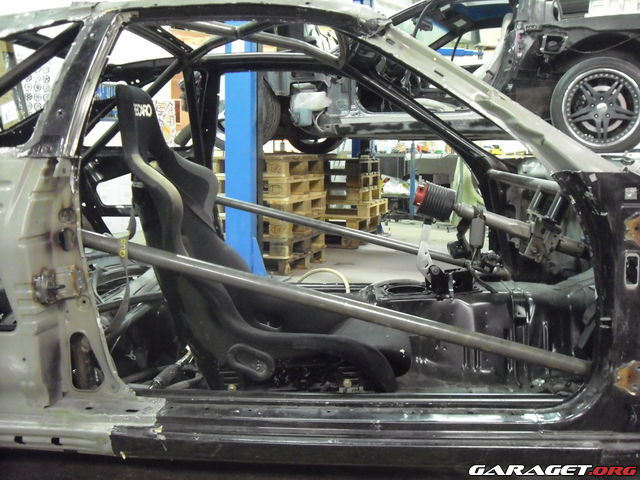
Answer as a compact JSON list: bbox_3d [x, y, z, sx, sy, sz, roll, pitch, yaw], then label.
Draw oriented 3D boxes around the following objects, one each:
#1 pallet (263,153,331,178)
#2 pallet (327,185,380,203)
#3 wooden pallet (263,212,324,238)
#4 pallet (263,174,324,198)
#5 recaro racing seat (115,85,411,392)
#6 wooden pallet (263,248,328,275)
[{"bbox_3d":[-0.676,-0.574,5.381,1.200,0.144,0.800,2,6,20],"label":"pallet"},{"bbox_3d":[-0.052,-0.479,7.152,1.200,0.144,0.800,2,6,19],"label":"pallet"},{"bbox_3d":[-0.662,-0.144,5.426,1.200,0.144,0.800,2,6,20],"label":"wooden pallet"},{"bbox_3d":[-0.665,-0.431,5.396,1.200,0.144,0.800,2,6,20],"label":"pallet"},{"bbox_3d":[-0.158,-0.025,2.000,0.800,0.854,0.550,0,6,7],"label":"recaro racing seat"},{"bbox_3d":[-0.660,0.142,5.457,1.200,0.144,0.800,2,6,20],"label":"wooden pallet"}]

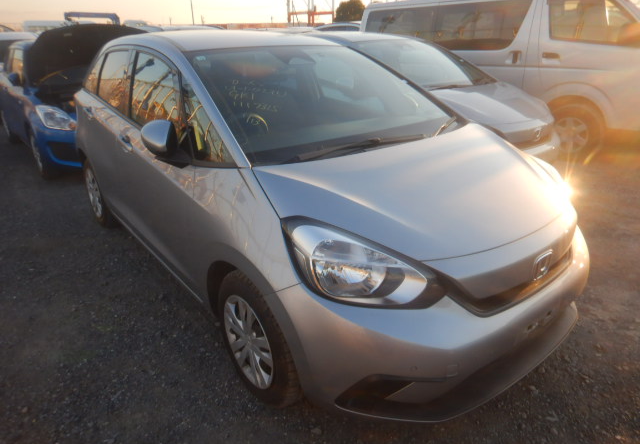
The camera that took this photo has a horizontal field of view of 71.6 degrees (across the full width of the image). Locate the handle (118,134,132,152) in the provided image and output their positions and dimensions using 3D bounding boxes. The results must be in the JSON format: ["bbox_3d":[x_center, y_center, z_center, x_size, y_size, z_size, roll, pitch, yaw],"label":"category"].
[{"bbox_3d":[-1.140,-0.466,2.596,0.055,0.060,0.210,-18,28,-35],"label":"handle"}]

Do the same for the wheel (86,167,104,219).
[{"bbox_3d":[-1.852,-0.252,3.758,0.120,0.410,0.410,-18,28,-35],"label":"wheel"}]

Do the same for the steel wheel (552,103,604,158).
[{"bbox_3d":[3.123,-1.093,5.484,0.680,0.680,0.200,17,28,36],"label":"steel wheel"}]

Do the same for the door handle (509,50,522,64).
[{"bbox_3d":[2.435,-2.059,5.555,0.170,0.160,0.060,17,28,36],"label":"door handle"}]

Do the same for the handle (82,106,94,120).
[{"bbox_3d":[-1.642,-0.767,3.145,0.055,0.060,0.210,-18,28,-35],"label":"handle"}]

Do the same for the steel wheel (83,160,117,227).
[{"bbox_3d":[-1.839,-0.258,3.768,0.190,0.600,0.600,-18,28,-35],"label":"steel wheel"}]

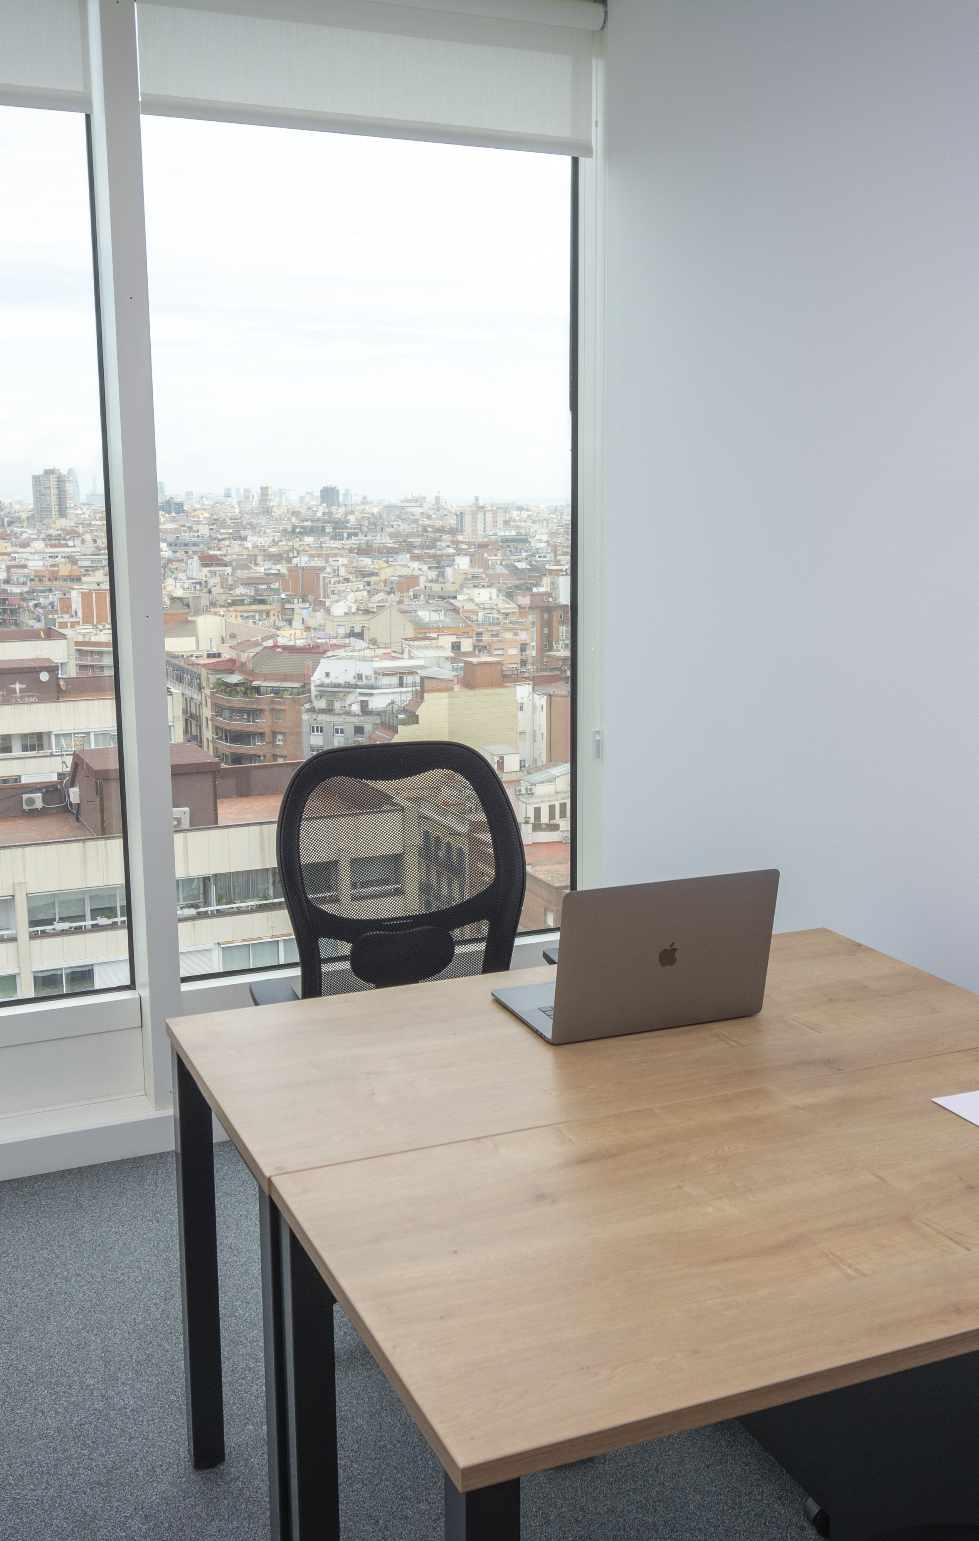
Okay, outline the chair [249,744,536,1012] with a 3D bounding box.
[{"bbox_3d":[-0.084,0.530,2.553,0.673,1.085,0.663,-4,10,-20],"label":"chair"}]

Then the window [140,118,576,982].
[{"bbox_3d":[-0.271,-0.551,3.628,1.149,2.157,0.091,-5,11,-24],"label":"window"}]

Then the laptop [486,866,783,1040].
[{"bbox_3d":[0.219,0.258,2.194,0.351,0.244,0.278,-4,10,-21],"label":"laptop"}]

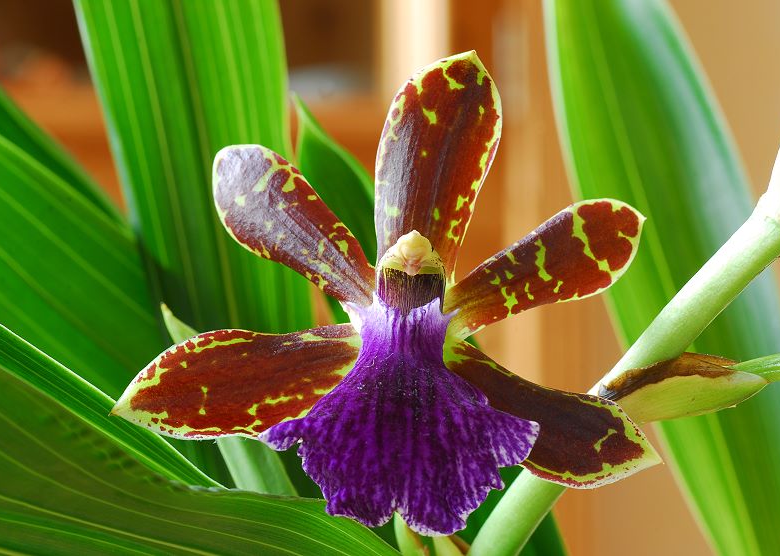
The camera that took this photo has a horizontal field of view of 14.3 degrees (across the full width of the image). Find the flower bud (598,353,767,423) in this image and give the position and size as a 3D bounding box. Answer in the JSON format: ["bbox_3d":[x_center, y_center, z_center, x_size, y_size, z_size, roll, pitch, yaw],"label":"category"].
[{"bbox_3d":[0.039,0.015,0.415,0.022,0.007,0.007,-7,0,0],"label":"flower bud"}]

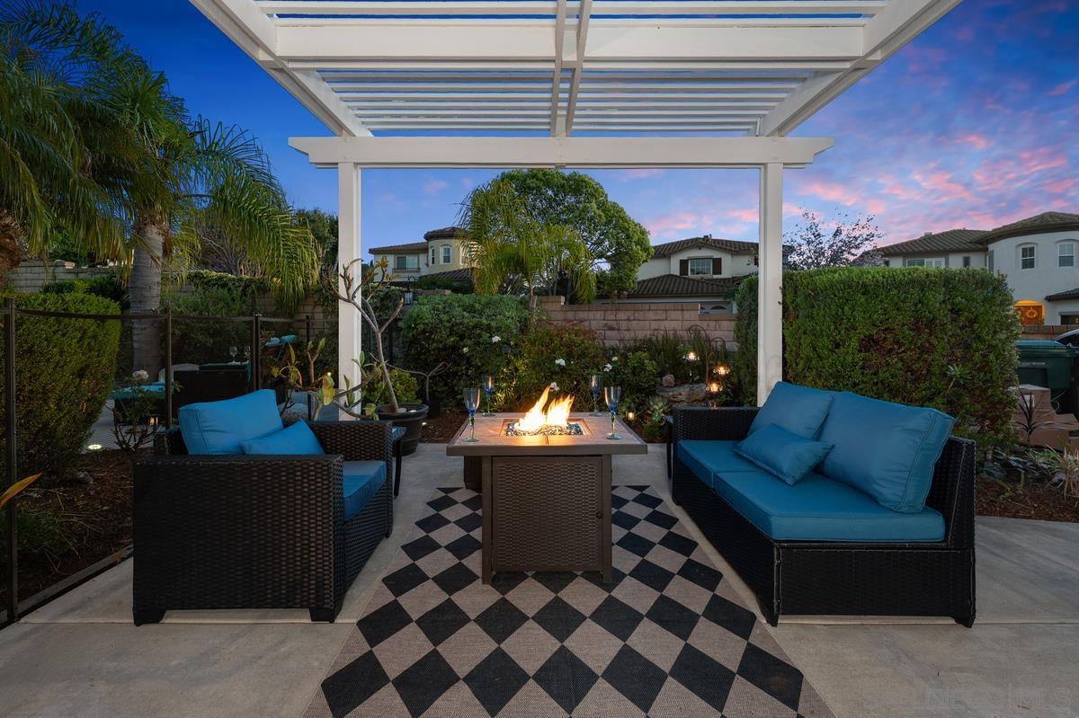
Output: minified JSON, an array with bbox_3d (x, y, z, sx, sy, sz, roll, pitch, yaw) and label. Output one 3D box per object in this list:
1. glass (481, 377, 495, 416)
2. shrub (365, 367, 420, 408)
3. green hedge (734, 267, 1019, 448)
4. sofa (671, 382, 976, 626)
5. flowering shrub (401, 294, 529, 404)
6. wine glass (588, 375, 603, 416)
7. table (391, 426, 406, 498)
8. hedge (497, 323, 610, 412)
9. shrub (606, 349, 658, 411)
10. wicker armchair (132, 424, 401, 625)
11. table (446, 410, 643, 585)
[{"bbox_3d":[-0.285,0.207,2.482,0.075,0.225,0.075,0,3,0],"label":"glass"},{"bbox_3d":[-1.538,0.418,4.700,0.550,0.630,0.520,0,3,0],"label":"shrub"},{"bbox_3d":[3.060,0.004,4.300,2.100,1.620,0.950,0,3,-2],"label":"green hedge"},{"bbox_3d":[1.266,0.631,2.325,0.753,0.716,1.173,0,3,-2],"label":"sofa"},{"bbox_3d":[-0.942,-0.068,6.000,1.700,1.500,1.200,0,3,0],"label":"flowering shrub"},{"bbox_3d":[0.314,0.205,2.507,0.075,0.225,0.075,0,3,0],"label":"wine glass"},{"bbox_3d":[-1.173,0.699,3.094,0.430,0.420,0.410,0,3,-2],"label":"table"},{"bbox_3d":[0.171,0.156,5.500,1.360,1.130,1.000,0,3,0],"label":"hedge"},{"bbox_3d":[1.046,0.292,5.100,0.630,0.820,0.600,0,3,0],"label":"shrub"},{"bbox_3d":[-1.172,0.652,2.098,0.759,0.688,0.770,0,3,-2],"label":"wicker armchair"},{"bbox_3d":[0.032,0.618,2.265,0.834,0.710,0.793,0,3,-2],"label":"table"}]

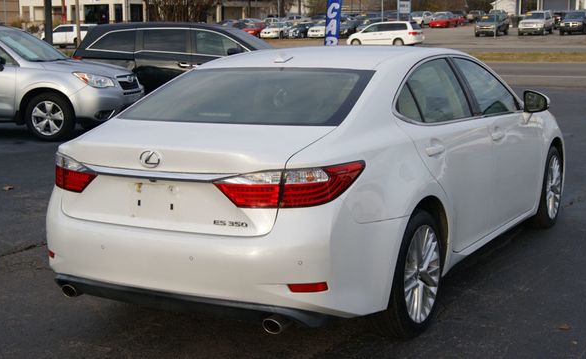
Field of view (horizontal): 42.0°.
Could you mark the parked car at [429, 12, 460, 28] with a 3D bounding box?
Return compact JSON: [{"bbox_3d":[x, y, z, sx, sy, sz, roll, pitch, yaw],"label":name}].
[{"bbox_3d":[14.193,-14.877,71.500,1.800,1.380,4.600,4,11,26],"label":"parked car"}]

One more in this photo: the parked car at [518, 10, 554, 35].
[{"bbox_3d":[17.794,-11.483,56.000,1.850,1.800,4.800,4,11,27],"label":"parked car"}]

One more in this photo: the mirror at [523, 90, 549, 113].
[{"bbox_3d":[1.682,-0.536,5.266,0.210,0.155,0.160,4,10,30],"label":"mirror"}]

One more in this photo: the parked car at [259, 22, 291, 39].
[{"bbox_3d":[-1.535,-13.843,71.000,1.780,1.430,4.600,4,10,25],"label":"parked car"}]

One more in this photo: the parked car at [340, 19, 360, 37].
[{"bbox_3d":[5.182,-13.895,70.000,1.850,1.680,4.600,4,11,26],"label":"parked car"}]

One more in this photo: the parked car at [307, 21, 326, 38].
[{"bbox_3d":[2.897,-12.998,66.000,1.800,1.430,4.750,4,11,25],"label":"parked car"}]

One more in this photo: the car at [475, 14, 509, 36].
[{"bbox_3d":[17.645,-13.603,67.500,1.950,1.860,5.300,4,11,28],"label":"car"}]

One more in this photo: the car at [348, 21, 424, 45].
[{"bbox_3d":[6.397,-9.961,52.500,5.100,1.750,1.960,4,11,26],"label":"car"}]

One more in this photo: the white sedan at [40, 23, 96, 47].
[{"bbox_3d":[-15.282,-10.024,53.500,4.800,1.730,1.850,-2,10,-4],"label":"white sedan"}]

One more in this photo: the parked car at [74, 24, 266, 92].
[{"bbox_3d":[-2.500,-2.820,18.400,5.150,1.740,2.000,0,10,5],"label":"parked car"}]

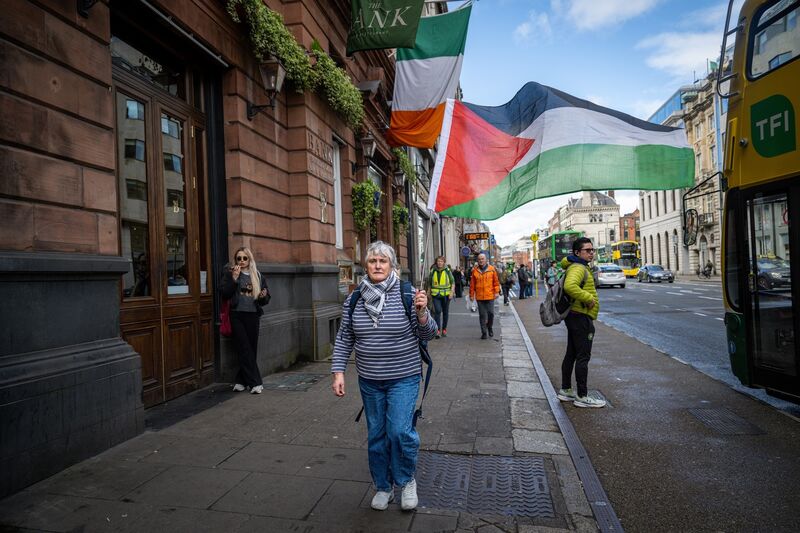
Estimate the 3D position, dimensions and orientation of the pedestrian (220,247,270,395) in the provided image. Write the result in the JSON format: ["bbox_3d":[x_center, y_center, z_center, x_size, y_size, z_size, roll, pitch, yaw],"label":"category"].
[{"bbox_3d":[-1.762,0.615,6.100,0.560,1.670,0.420,-2,-1,-8],"label":"pedestrian"}]

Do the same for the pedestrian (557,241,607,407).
[{"bbox_3d":[1.896,0.565,5.570,0.480,1.720,0.520,-3,-1,17],"label":"pedestrian"}]

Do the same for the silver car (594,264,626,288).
[{"bbox_3d":[13.950,0.660,36.300,1.760,1.490,4.460,-2,-1,10],"label":"silver car"}]

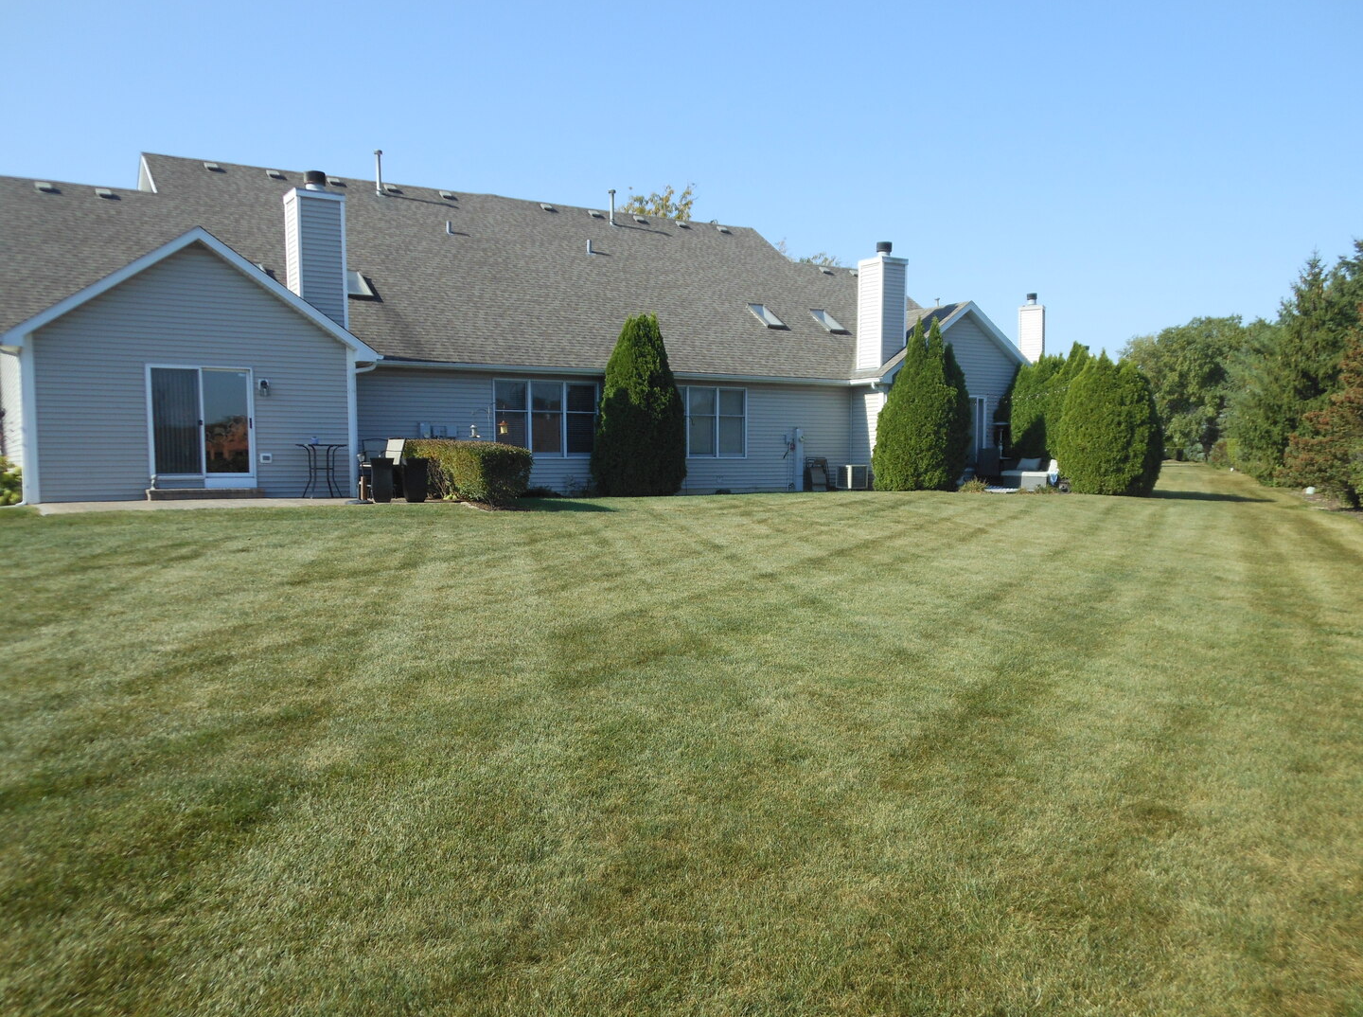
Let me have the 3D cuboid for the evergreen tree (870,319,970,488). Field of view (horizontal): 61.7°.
[{"bbox_3d":[5.726,-2.421,27.118,2.300,4.100,2.300,0,3,0],"label":"evergreen tree"}]

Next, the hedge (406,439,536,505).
[{"bbox_3d":[-3.938,-0.663,21.046,1.100,1.120,3.500,-2,3,-31],"label":"hedge"}]

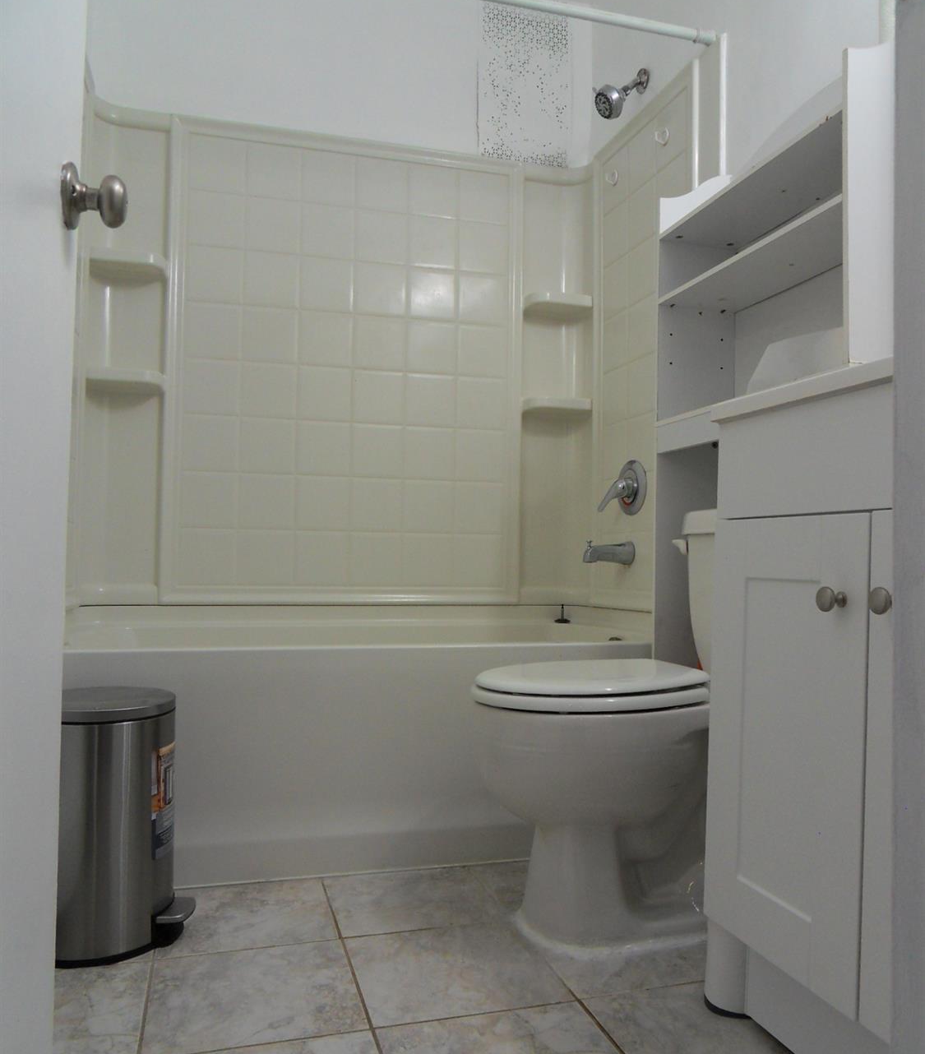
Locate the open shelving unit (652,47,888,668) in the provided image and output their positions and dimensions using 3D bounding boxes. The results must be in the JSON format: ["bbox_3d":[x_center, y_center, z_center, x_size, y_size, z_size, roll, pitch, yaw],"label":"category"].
[{"bbox_3d":[0.618,-0.075,1.658,0.205,1.590,0.610,1,-2,-16],"label":"open shelving unit"}]

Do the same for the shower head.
[{"bbox_3d":[0.448,-1.238,2.440,0.160,0.165,0.080,1,-2,-16],"label":"shower head"}]

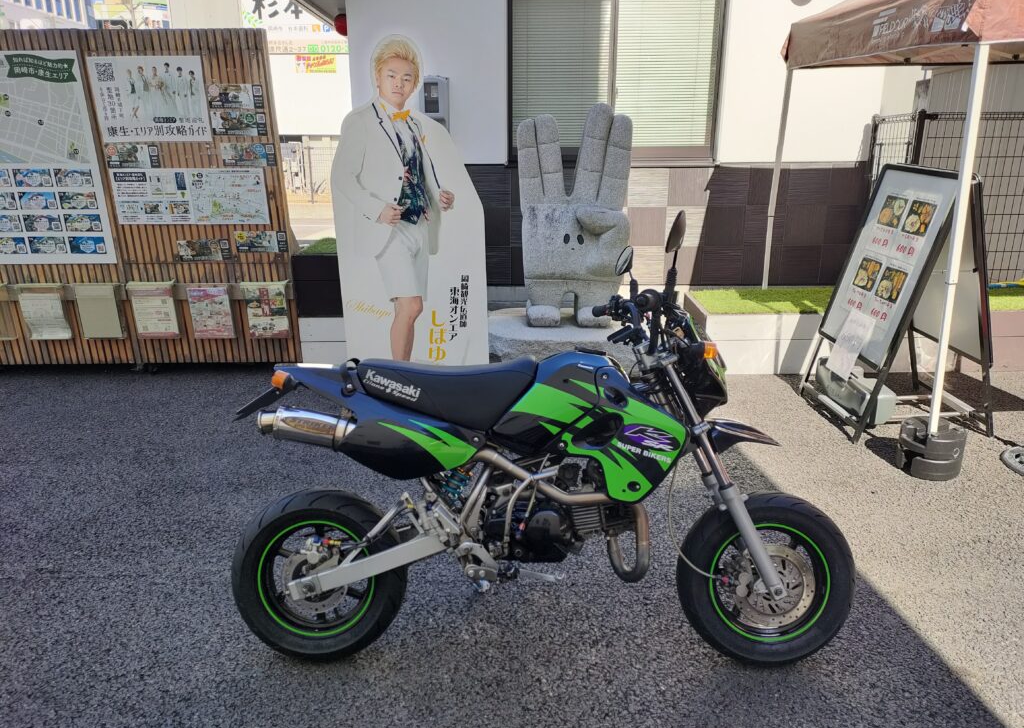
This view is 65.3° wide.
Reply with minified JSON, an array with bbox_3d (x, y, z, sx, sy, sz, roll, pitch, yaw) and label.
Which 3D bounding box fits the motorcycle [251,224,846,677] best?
[{"bbox_3d":[0.085,0.225,2.165,1.680,1.170,0.720,0,5,1],"label":"motorcycle"}]

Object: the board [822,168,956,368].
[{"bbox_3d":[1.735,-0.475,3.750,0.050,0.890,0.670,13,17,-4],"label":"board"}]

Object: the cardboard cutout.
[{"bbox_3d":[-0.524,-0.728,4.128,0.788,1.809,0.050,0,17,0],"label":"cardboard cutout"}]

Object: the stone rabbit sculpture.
[{"bbox_3d":[0.361,-0.886,4.755,0.654,1.264,0.420,1,17,5],"label":"stone rabbit sculpture"}]

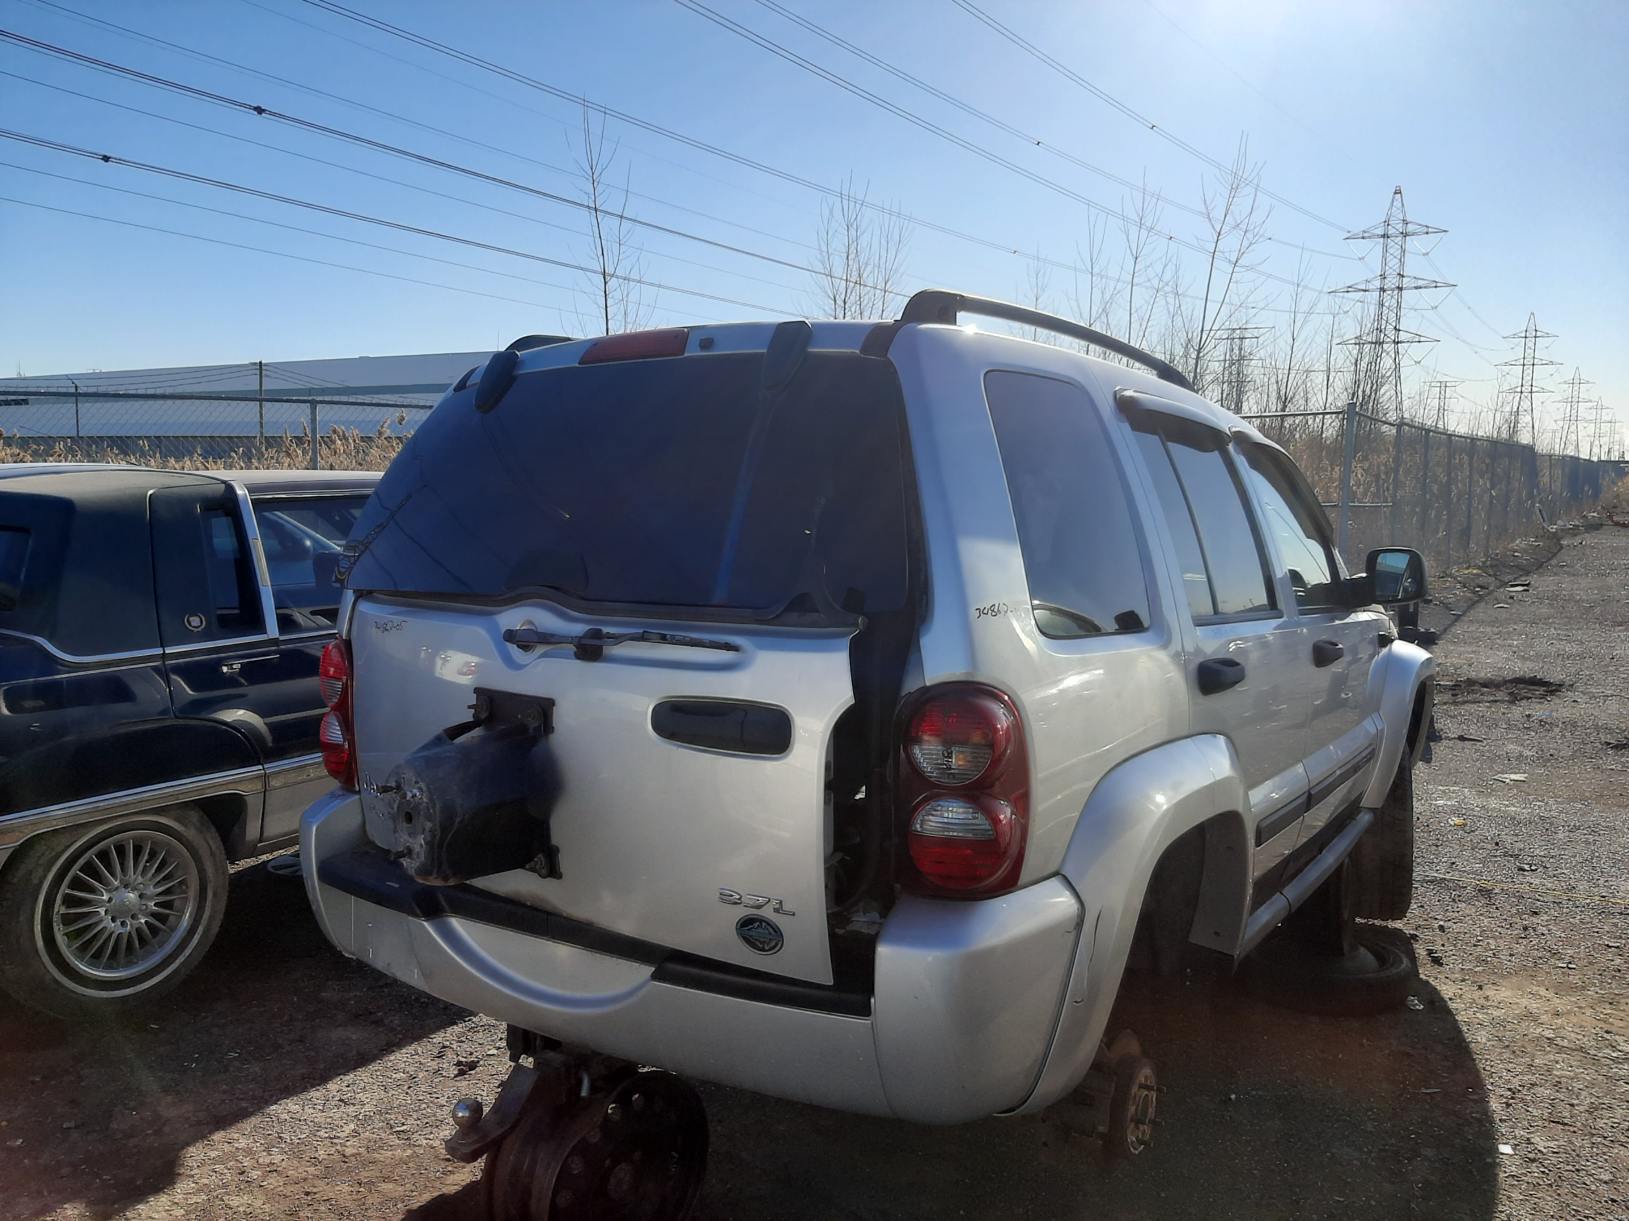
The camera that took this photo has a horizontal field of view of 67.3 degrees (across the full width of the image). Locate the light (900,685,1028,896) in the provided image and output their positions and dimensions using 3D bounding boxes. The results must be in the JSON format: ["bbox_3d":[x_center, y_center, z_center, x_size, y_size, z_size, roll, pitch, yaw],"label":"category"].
[{"bbox_3d":[0.230,0.274,1.827,0.185,0.340,0.170,3,3,33],"label":"light"}]

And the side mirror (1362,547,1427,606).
[{"bbox_3d":[1.812,-0.104,3.800,0.190,0.180,0.120,3,3,33],"label":"side mirror"}]

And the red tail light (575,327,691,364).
[{"bbox_3d":[-0.329,-0.482,2.247,0.255,0.062,0.060,3,3,33],"label":"red tail light"}]

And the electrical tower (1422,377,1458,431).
[{"bbox_3d":[203.795,-60.209,398.376,12.500,29.947,5.000,6,9,35],"label":"electrical tower"}]

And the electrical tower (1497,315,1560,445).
[{"bbox_3d":[214.200,-65.041,367.321,19.500,47.300,7.500,6,9,35],"label":"electrical tower"}]

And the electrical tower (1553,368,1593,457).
[{"bbox_3d":[346.797,-86.834,557.339,19.500,46.999,7.500,6,9,35],"label":"electrical tower"}]

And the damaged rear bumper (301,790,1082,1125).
[{"bbox_3d":[-0.406,0.552,2.217,1.780,0.370,0.360,3,3,33],"label":"damaged rear bumper"}]

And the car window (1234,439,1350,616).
[{"bbox_3d":[1.374,-0.232,3.519,0.060,0.480,0.690,-20,-9,34],"label":"car window"}]

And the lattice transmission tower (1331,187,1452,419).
[{"bbox_3d":[95.212,-45.775,202.352,19.700,46.797,7.500,6,9,35],"label":"lattice transmission tower"}]

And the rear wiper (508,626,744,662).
[{"bbox_3d":[-0.305,0.052,1.935,0.555,0.055,0.060,3,3,40],"label":"rear wiper"}]

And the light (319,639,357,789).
[{"bbox_3d":[-1.000,0.213,2.624,0.185,0.340,0.170,3,3,33],"label":"light"}]

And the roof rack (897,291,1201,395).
[{"bbox_3d":[0.623,-0.588,2.723,0.085,0.110,1.580,3,6,33],"label":"roof rack"}]

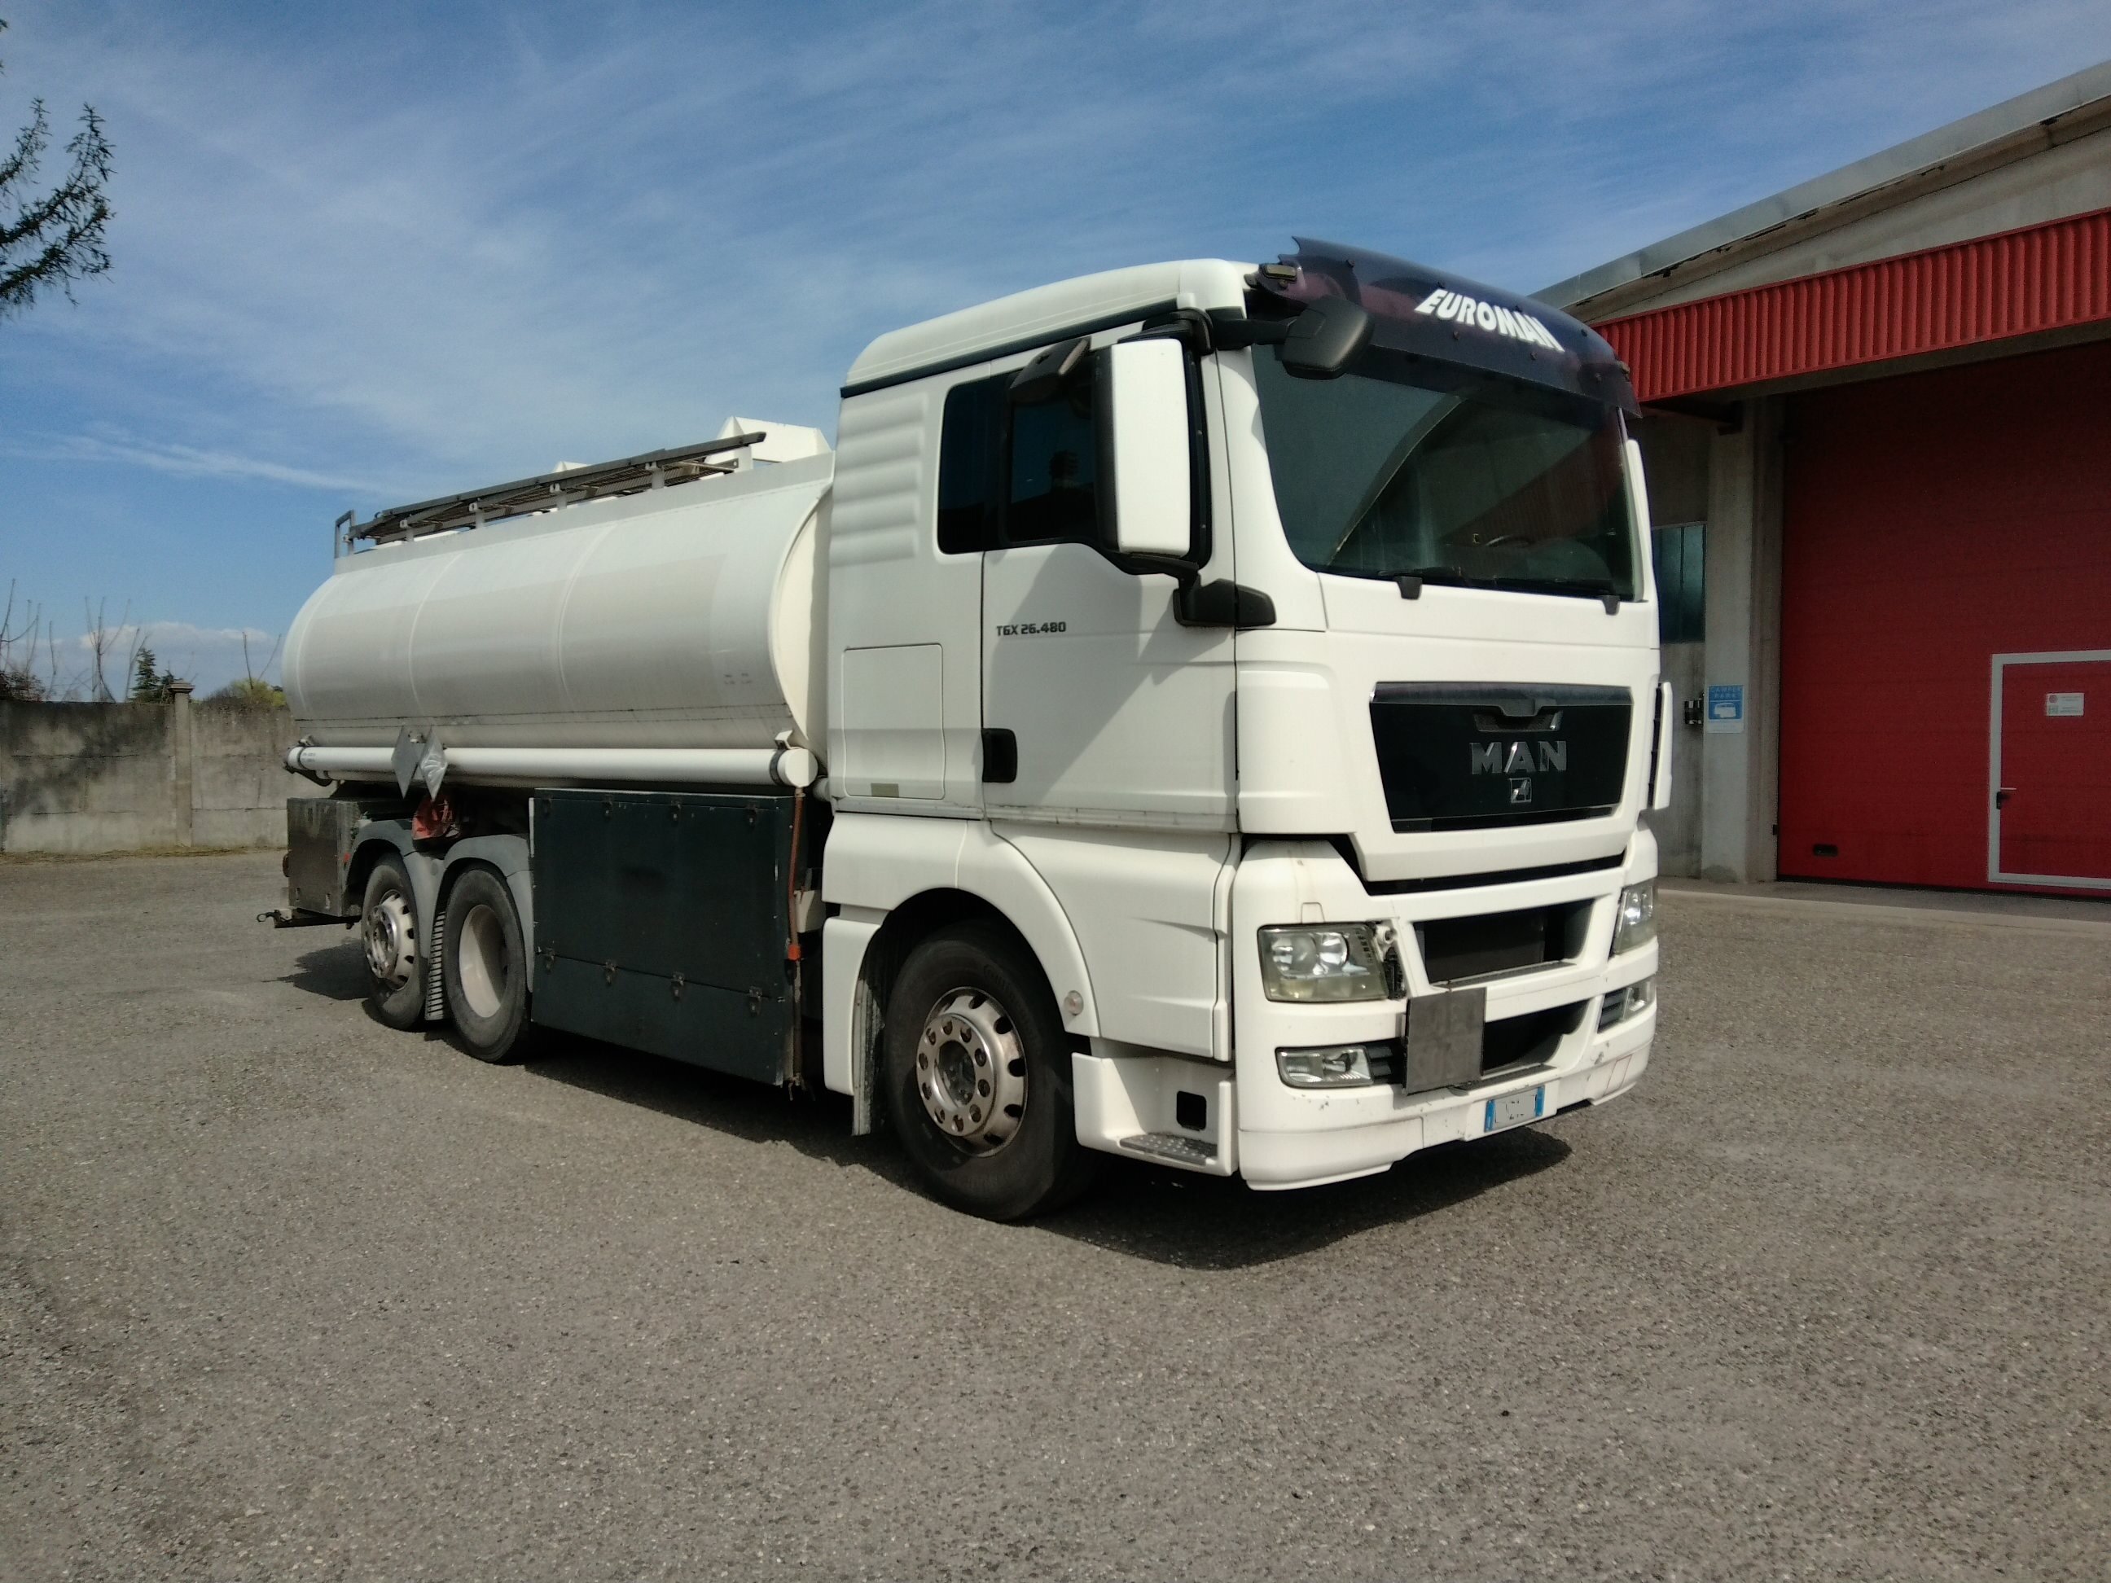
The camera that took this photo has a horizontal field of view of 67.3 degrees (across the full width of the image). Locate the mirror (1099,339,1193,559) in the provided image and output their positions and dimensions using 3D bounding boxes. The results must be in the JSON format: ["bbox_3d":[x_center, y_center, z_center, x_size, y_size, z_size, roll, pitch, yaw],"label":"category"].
[{"bbox_3d":[0.269,-1.011,4.661,0.230,0.615,0.150,-1,2,-24],"label":"mirror"}]

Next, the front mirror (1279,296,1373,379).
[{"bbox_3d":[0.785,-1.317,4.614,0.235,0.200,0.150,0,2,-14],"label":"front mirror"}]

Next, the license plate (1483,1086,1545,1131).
[{"bbox_3d":[1.559,1.074,5.364,0.360,0.110,0.020,-2,2,-44],"label":"license plate"}]

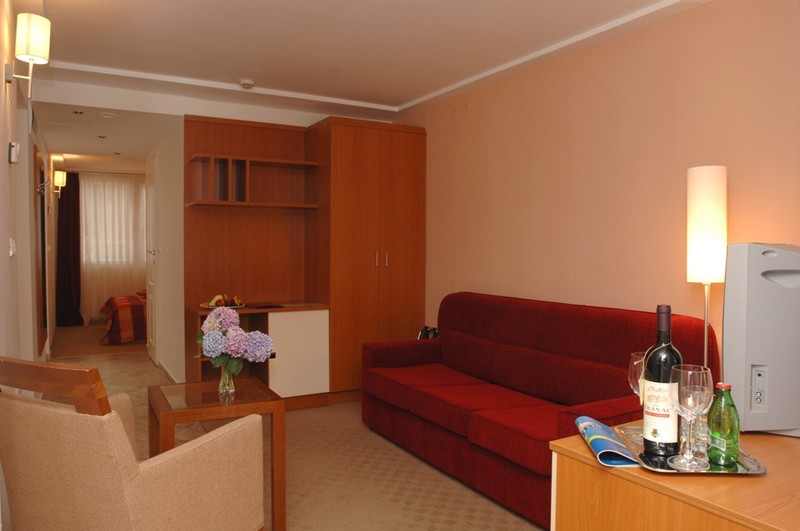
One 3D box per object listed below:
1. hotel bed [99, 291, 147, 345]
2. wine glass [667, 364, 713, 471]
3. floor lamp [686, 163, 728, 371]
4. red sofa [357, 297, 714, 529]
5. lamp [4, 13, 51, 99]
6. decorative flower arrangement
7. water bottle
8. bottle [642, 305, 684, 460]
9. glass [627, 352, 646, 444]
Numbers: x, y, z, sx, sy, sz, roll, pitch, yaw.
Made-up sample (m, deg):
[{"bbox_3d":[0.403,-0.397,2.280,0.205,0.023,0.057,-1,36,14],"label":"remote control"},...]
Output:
[{"bbox_3d":[-2.934,0.559,7.577,2.000,0.620,1.400,-2,3,-32],"label":"hotel bed"},{"bbox_3d":[0.598,0.311,1.144,0.080,0.199,0.080,-1,3,-10],"label":"wine glass"},{"bbox_3d":[1.242,0.350,2.258,0.240,1.510,0.240,-2,3,-32],"label":"floor lamp"},{"bbox_3d":[0.577,0.645,3.063,0.810,0.850,1.860,-2,3,-32],"label":"red sofa"},{"bbox_3d":[-1.477,-0.829,2.200,0.168,0.330,0.116,-2,3,-32],"label":"lamp"},{"bbox_3d":[-0.733,0.365,2.457,0.320,0.380,0.280,-1,3,-17],"label":"decorative flower arrangement"},{"bbox_3d":[0.676,0.328,1.157,0.057,0.163,0.057,-1,3,-10],"label":"water bottle"},{"bbox_3d":[0.576,0.247,1.213,0.074,0.320,0.074,2,4,38],"label":"bottle"},{"bbox_3d":[0.566,0.304,1.272,0.080,0.199,0.080,-1,3,-10],"label":"glass"}]

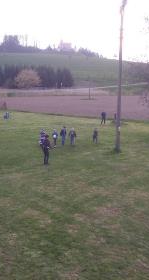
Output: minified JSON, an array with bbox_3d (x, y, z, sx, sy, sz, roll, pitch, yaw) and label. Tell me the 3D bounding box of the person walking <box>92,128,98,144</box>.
[{"bbox_3d":[1.709,-0.288,24.800,0.420,1.320,0.420,6,10,30],"label":"person walking"}]

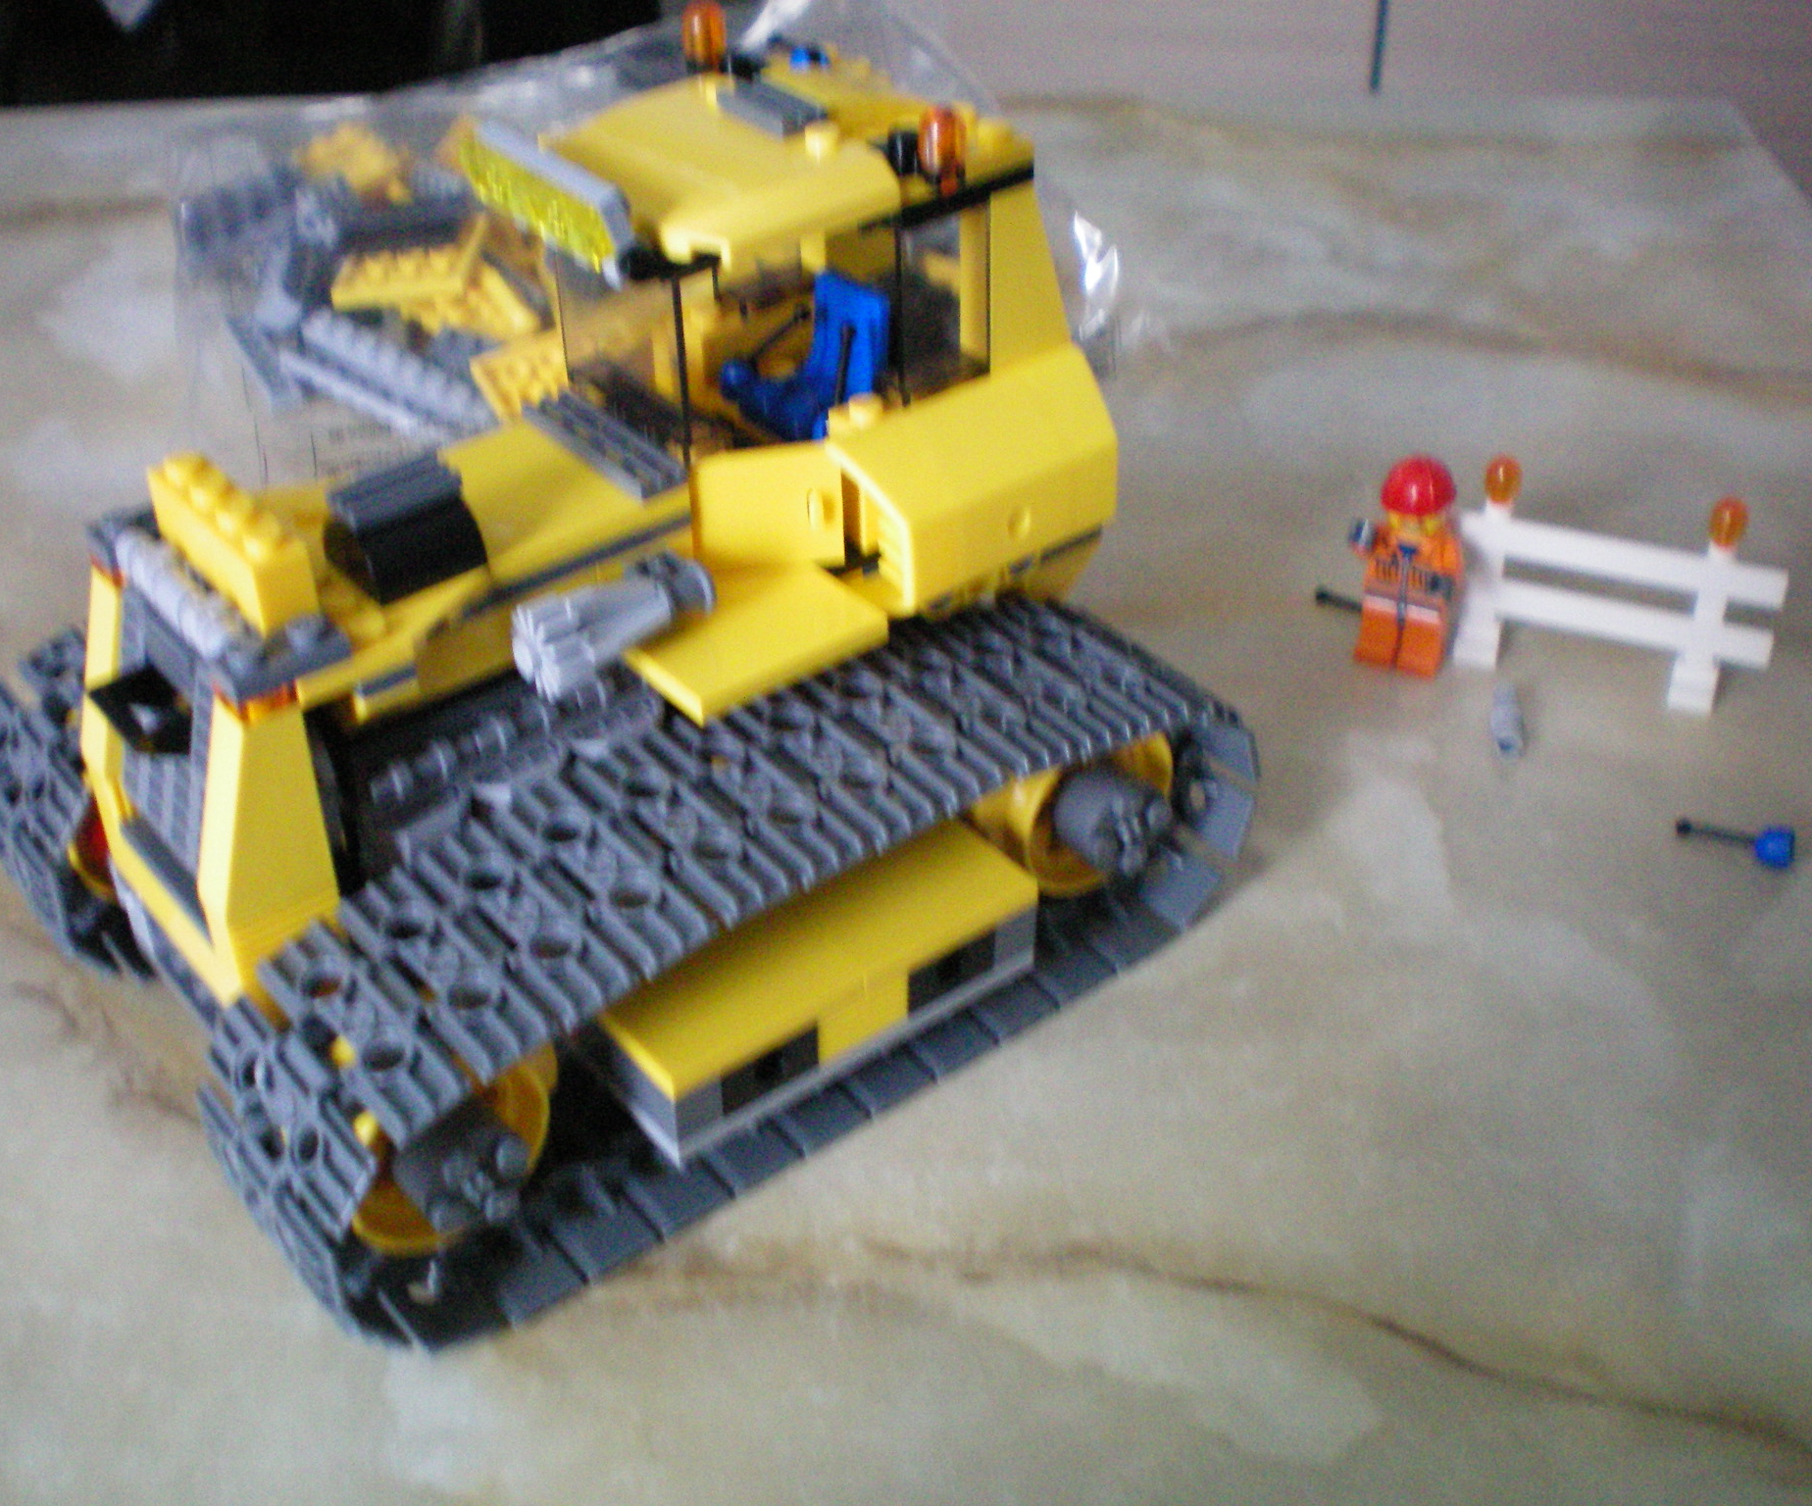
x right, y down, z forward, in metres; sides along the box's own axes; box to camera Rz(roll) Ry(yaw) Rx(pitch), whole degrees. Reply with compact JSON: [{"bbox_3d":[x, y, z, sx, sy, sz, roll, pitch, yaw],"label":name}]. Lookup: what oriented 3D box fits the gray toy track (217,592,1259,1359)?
[{"bbox_3d":[-0.020,0.025,0.319,0.159,0.050,0.040,-26,42,-29],"label":"gray toy track"}]

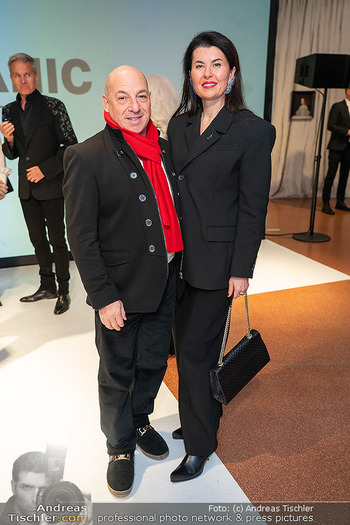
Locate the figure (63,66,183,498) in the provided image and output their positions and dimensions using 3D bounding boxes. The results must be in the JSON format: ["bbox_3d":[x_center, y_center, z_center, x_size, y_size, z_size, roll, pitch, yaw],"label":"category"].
[{"bbox_3d":[-0.180,0.113,1.919,0.540,1.670,0.440,-7,21,-19],"label":"figure"}]

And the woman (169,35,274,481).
[{"bbox_3d":[0.155,0.038,1.978,0.510,1.770,0.410,10,22,26],"label":"woman"}]

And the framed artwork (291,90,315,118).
[{"bbox_3d":[1.843,-2.277,6.940,0.340,0.395,0.040,1,20,3],"label":"framed artwork"}]

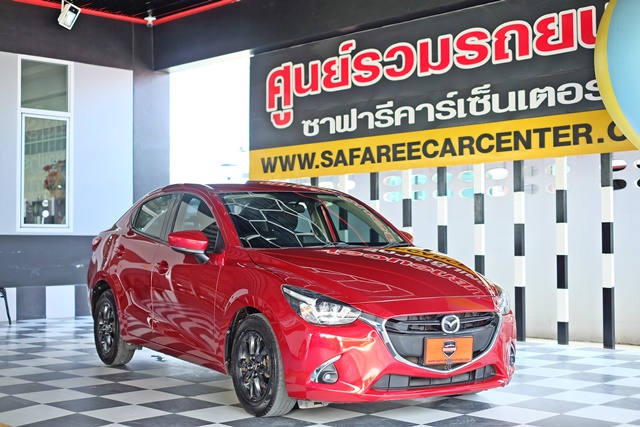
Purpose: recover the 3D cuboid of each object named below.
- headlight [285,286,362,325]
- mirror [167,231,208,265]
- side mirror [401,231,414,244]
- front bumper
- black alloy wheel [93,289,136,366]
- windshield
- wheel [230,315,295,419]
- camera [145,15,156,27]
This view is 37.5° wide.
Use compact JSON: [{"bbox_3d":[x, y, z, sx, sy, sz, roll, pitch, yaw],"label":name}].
[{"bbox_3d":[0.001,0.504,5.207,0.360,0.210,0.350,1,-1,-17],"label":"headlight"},{"bbox_3d":[-0.848,0.216,6.140,0.220,0.200,0.160,1,-2,-32],"label":"mirror"},{"bbox_3d":[0.652,0.244,7.079,0.220,0.200,0.160,1,-2,-32],"label":"side mirror"},{"bbox_3d":[0.598,0.788,5.481,1.690,0.500,0.530,1,-2,-32],"label":"front bumper"},{"bbox_3d":[-1.686,0.932,7.736,0.195,0.625,0.625,1,-2,-32],"label":"black alloy wheel"},{"bbox_3d":[-0.047,0.056,6.533,1.360,0.180,0.940,1,27,-32],"label":"windshield"},{"bbox_3d":[-0.324,0.885,5.557,0.195,0.625,0.625,1,-2,-32],"label":"wheel"},{"bbox_3d":[-2.302,-2.621,12.800,0.160,0.160,0.180,0,-1,-1],"label":"camera"}]

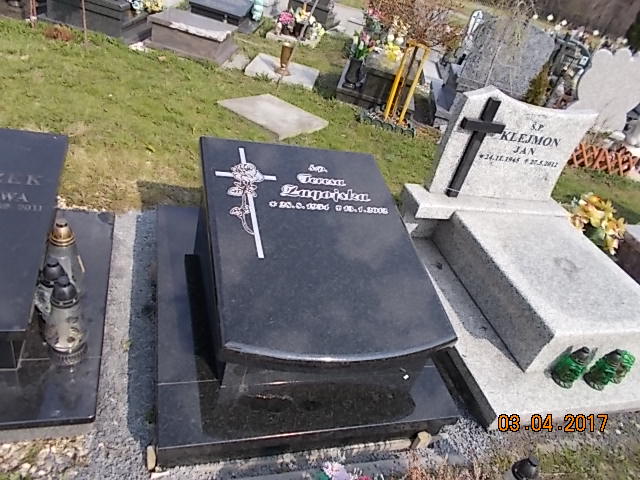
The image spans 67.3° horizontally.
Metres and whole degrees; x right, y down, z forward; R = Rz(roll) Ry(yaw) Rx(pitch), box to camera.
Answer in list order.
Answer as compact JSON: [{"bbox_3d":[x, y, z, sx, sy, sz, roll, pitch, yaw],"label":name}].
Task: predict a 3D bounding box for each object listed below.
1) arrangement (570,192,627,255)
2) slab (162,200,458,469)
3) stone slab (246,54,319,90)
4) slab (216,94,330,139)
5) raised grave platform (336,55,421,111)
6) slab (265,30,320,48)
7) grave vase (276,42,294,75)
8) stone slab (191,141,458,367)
[{"bbox_3d":[1.573,-0.083,2.736,0.230,0.310,0.280,3,38,-21],"label":"arrangement"},{"bbox_3d":[-0.136,0.267,1.951,1.000,0.093,1.164,3,38,-21],"label":"slab"},{"bbox_3d":[-0.351,-1.676,4.832,0.650,0.060,0.640,14,32,-2],"label":"stone slab"},{"bbox_3d":[-0.361,-0.955,3.729,0.610,0.055,0.610,31,36,24],"label":"slab"},{"bbox_3d":[0.630,-1.679,4.907,0.720,0.350,1.200,17,35,-2],"label":"raised grave platform"},{"bbox_3d":[-0.339,-2.634,6.208,0.620,0.100,0.550,13,35,-8],"label":"slab"},{"bbox_3d":[-0.305,-1.722,4.575,0.120,0.280,0.120,3,38,-21],"label":"grave vase"},{"bbox_3d":[-0.014,-0.010,1.850,0.808,0.058,1.079,3,46,-21],"label":"stone slab"}]

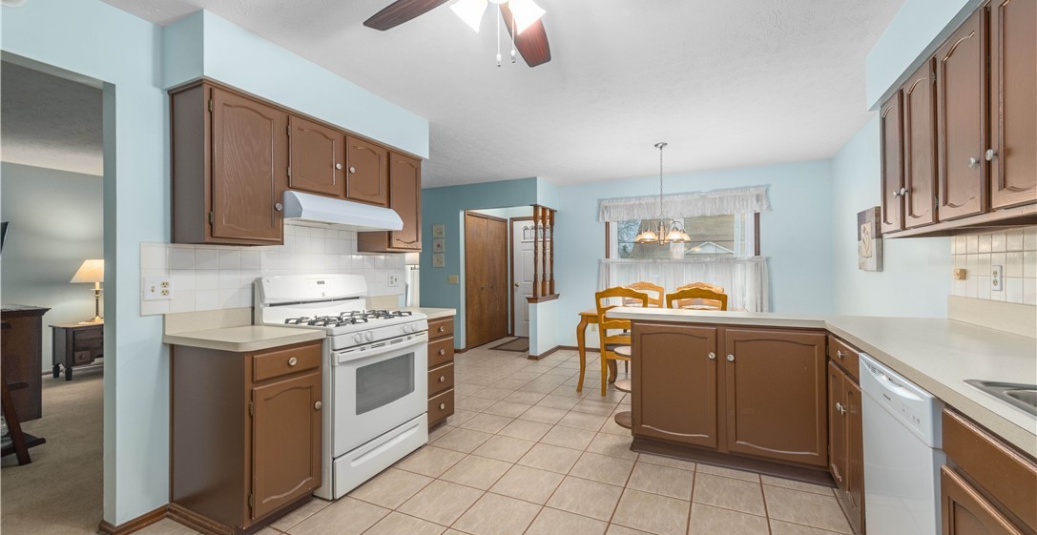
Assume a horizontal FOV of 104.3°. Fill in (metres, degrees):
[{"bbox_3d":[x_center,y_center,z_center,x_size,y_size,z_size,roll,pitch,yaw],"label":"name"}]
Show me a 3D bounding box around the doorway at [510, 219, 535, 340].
[{"bbox_3d":[0.340,0.220,7.020,0.880,2.030,0.045,0,0,25],"label":"doorway"}]

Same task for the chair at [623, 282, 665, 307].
[{"bbox_3d":[1.363,0.709,4.546,0.475,1.055,0.525,0,0,26],"label":"chair"}]

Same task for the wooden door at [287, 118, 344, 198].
[{"bbox_3d":[-1.215,-0.649,2.416,0.022,0.403,0.337,-1,-1,26],"label":"wooden door"}]

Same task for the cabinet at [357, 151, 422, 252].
[{"bbox_3d":[-1.025,-0.498,3.192,0.302,0.765,0.377,0,0,26],"label":"cabinet"}]

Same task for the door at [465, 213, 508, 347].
[{"bbox_3d":[-0.510,0.226,6.717,0.035,2.032,1.217,0,0,26],"label":"door"}]

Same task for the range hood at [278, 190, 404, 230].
[{"bbox_3d":[-1.212,-0.344,2.689,0.425,0.148,0.782,0,0,26],"label":"range hood"}]

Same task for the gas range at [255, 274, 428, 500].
[{"bbox_3d":[-1.094,0.657,2.611,0.685,1.170,0.768,0,0,26],"label":"gas range"}]

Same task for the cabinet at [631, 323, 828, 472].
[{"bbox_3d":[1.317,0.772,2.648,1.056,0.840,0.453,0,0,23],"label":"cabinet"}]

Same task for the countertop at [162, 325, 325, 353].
[{"bbox_3d":[-1.380,0.350,2.064,0.630,0.042,0.440,0,0,26],"label":"countertop"}]

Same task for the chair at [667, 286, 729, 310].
[{"bbox_3d":[1.626,0.711,3.664,0.480,1.055,0.520,0,0,26],"label":"chair"}]

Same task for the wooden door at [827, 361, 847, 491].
[{"bbox_3d":[1.686,0.825,2.133,0.021,0.604,0.337,0,0,26],"label":"wooden door"}]

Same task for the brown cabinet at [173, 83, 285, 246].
[{"bbox_3d":[-1.541,-0.501,2.143,0.302,0.762,0.392,0,0,26],"label":"brown cabinet"}]

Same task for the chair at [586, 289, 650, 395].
[{"bbox_3d":[1.061,0.712,3.940,0.477,1.052,0.520,0,0,26],"label":"chair"}]

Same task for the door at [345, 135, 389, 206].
[{"bbox_3d":[-1.041,-0.649,2.767,0.022,0.402,0.339,-1,-1,26],"label":"door"}]

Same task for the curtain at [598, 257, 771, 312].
[{"bbox_3d":[2.042,0.270,5.191,2.070,0.790,0.090,0,0,26],"label":"curtain"}]

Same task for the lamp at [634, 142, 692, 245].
[{"bbox_3d":[1.425,-0.725,3.980,0.550,1.020,0.550,0,0,0],"label":"lamp"}]

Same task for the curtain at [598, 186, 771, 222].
[{"bbox_3d":[2.035,-0.797,5.181,2.065,0.325,0.100,0,0,26],"label":"curtain"}]

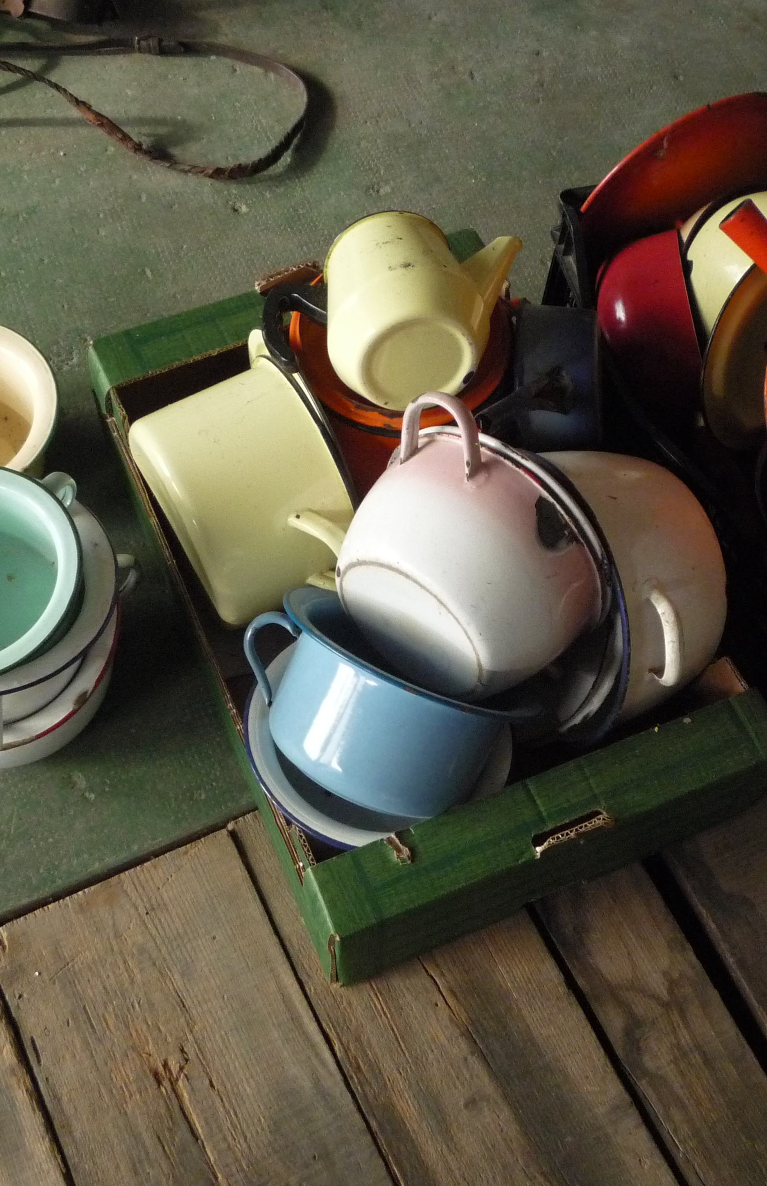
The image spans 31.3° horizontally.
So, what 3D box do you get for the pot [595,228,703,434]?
[{"bbox_3d":[0.256,-0.245,1.319,0.093,0.193,0.193,-10,59,16],"label":"pot"}]

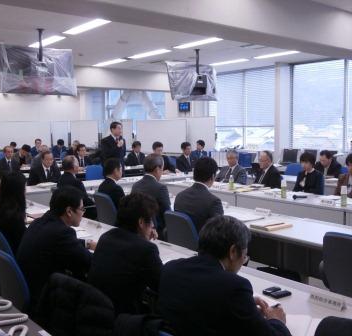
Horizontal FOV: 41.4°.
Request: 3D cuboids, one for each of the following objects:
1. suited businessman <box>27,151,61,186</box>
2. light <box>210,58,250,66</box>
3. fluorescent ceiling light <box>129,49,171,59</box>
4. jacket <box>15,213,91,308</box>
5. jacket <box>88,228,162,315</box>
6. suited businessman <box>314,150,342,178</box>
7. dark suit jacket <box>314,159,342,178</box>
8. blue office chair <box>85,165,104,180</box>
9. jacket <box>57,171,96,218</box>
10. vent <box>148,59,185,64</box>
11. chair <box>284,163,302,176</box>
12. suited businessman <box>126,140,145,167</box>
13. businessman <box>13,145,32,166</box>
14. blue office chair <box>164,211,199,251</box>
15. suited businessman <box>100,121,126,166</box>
[{"bbox_3d":[-2.099,0.352,7.636,0.580,1.228,0.800,-4,6,-38],"label":"suited businessman"},{"bbox_3d":[1.273,-2.554,11.251,0.240,0.090,1.240,-4,6,-38],"label":"light"},{"bbox_3d":[-0.489,-2.100,8.577,0.200,0.060,1.120,-5,7,-40],"label":"fluorescent ceiling light"},{"bbox_3d":[-0.707,0.550,2.940,0.520,0.620,0.500,-5,7,-40],"label":"jacket"},{"bbox_3d":[-0.217,0.588,2.361,0.430,0.600,0.490,-5,7,-40],"label":"jacket"},{"bbox_3d":[2.525,0.257,7.742,0.800,1.180,0.520,-5,7,-40],"label":"suited businessman"},{"bbox_3d":[2.690,0.142,8.227,0.420,0.610,0.500,-4,6,-38],"label":"dark suit jacket"},{"bbox_3d":[-1.378,0.415,8.518,0.570,0.900,0.580,-4,6,-38],"label":"blue office chair"},{"bbox_3d":[-1.303,0.344,6.039,0.450,0.610,0.500,-4,6,-38],"label":"jacket"},{"bbox_3d":[-0.192,-2.677,11.862,0.800,0.060,0.800,-5,6,-40],"label":"vent"},{"bbox_3d":[1.991,0.364,8.389,0.580,0.860,0.560,-5,7,-40],"label":"chair"},{"bbox_3d":[-0.994,0.000,11.594,0.500,1.300,0.680,-4,5,-33],"label":"suited businessman"},{"bbox_3d":[-3.321,0.121,10.392,0.550,1.243,0.800,-4,6,-38],"label":"businessman"},{"bbox_3d":[0.182,0.773,4.133,0.580,0.860,0.560,-5,7,-40],"label":"blue office chair"},{"bbox_3d":[-1.178,0.001,8.869,0.380,1.735,0.520,3,6,38],"label":"suited businessman"}]

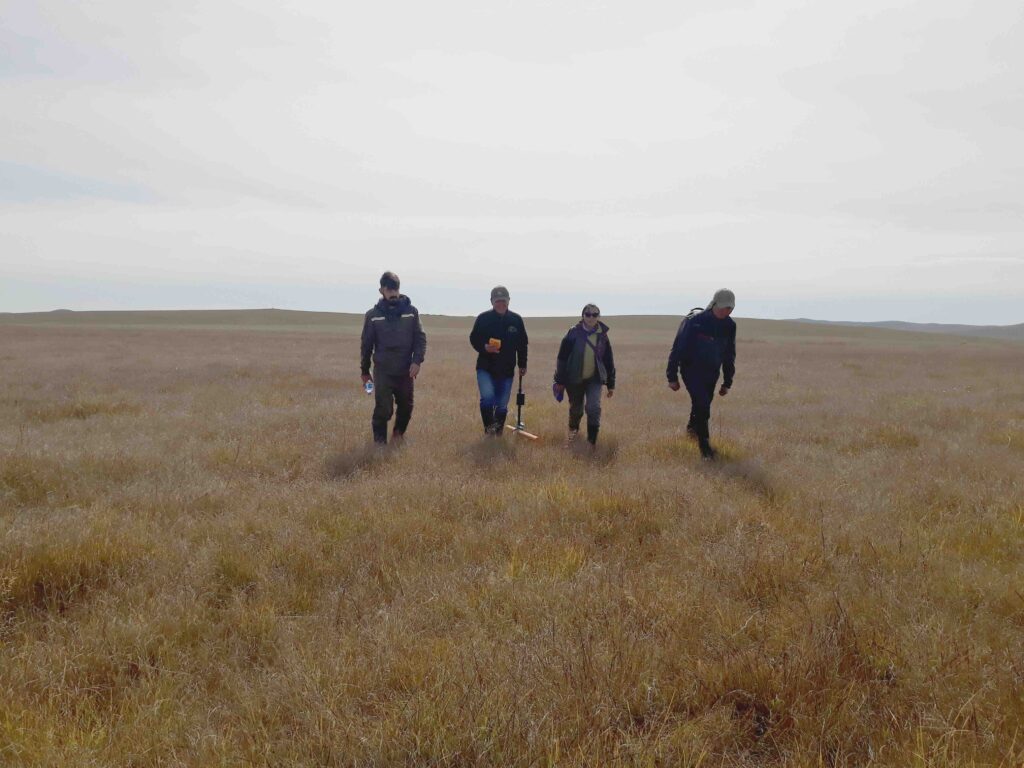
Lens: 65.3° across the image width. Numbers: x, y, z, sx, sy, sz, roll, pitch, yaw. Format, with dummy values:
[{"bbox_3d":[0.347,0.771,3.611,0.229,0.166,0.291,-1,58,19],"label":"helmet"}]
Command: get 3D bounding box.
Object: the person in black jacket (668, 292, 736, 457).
[{"bbox_3d":[1.922,-0.096,8.100,0.640,1.720,0.750,-2,5,-20],"label":"person in black jacket"}]

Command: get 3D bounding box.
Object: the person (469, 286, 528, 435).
[{"bbox_3d":[-0.144,-0.236,9.200,0.660,1.740,0.500,0,4,-3],"label":"person"}]

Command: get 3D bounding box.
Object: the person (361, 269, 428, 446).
[{"bbox_3d":[-1.261,-0.245,8.500,0.680,1.870,0.580,-1,4,-9],"label":"person"}]

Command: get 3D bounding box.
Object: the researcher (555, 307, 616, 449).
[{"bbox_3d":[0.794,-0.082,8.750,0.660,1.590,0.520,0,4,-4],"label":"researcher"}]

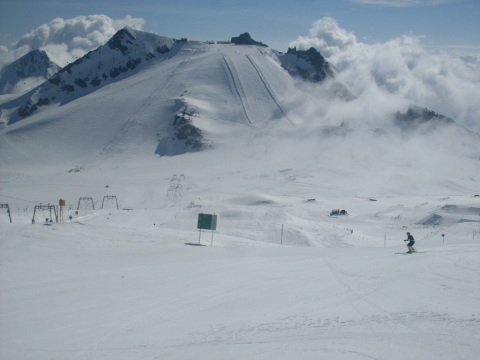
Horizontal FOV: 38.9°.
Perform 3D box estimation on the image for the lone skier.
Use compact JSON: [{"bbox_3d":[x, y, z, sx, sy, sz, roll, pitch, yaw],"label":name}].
[{"bbox_3d":[12.619,4.675,50.500,0.800,1.550,0.600,0,3,-5],"label":"lone skier"}]

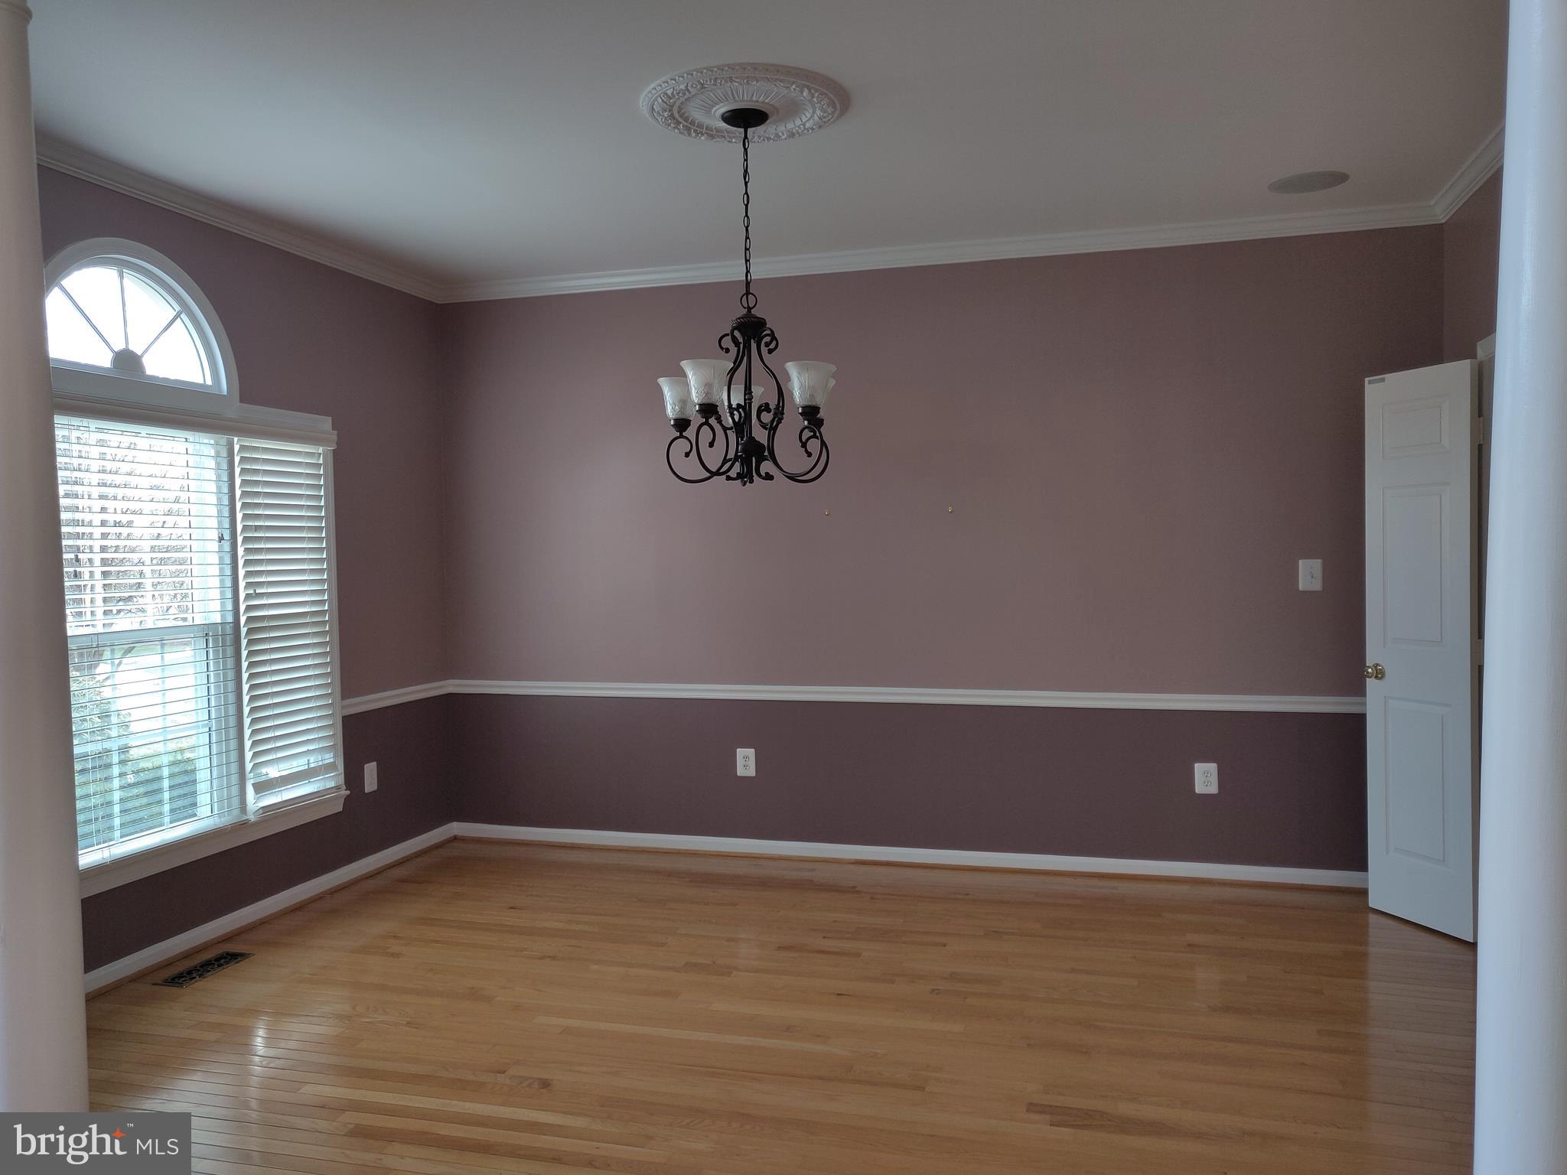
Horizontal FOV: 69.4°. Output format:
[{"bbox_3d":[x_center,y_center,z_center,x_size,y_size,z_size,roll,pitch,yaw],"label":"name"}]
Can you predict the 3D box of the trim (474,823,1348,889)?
[{"bbox_3d":[0.443,1.214,5.095,4.359,0.090,0.024,0,2,16],"label":"trim"}]

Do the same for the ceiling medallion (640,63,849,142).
[{"bbox_3d":[-0.110,-1.391,3.318,0.601,0.040,0.601,-1,2,0],"label":"ceiling medallion"}]

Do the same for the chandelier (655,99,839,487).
[{"bbox_3d":[-0.100,-0.847,3.336,0.550,1.089,0.550,-1,2,0],"label":"chandelier"}]

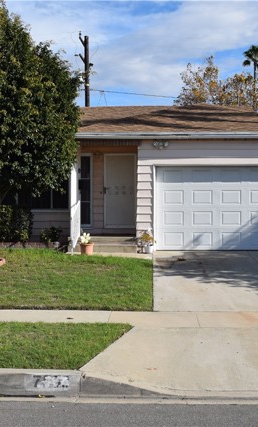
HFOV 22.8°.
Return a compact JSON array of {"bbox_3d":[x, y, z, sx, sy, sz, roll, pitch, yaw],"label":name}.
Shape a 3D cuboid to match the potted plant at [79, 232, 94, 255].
[{"bbox_3d":[-1.020,0.745,15.550,0.350,0.550,0.350,0,0,3],"label":"potted plant"}]

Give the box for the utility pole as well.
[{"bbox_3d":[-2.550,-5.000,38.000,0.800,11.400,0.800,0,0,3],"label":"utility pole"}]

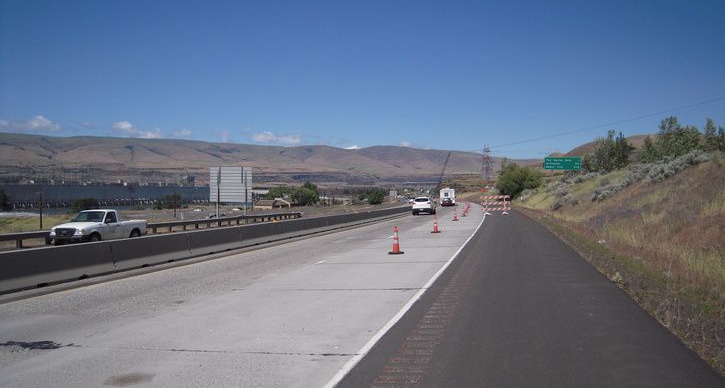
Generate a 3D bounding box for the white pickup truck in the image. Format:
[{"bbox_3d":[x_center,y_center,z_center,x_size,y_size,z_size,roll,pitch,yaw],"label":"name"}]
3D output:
[{"bbox_3d":[-12.250,1.540,27.700,1.800,1.680,4.850,0,0,13],"label":"white pickup truck"}]

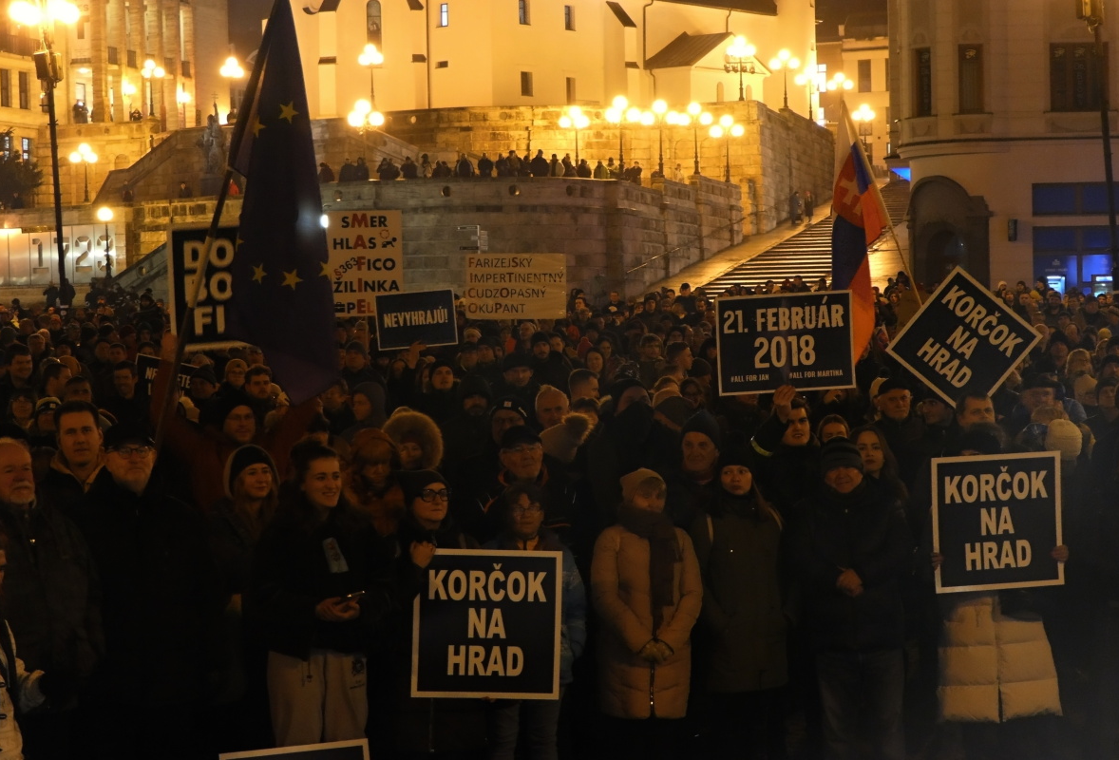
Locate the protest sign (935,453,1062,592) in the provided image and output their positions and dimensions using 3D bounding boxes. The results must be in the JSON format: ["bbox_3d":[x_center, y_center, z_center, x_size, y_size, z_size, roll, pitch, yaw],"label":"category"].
[{"bbox_3d":[1.976,0.640,10.400,0.610,0.610,0.020,-3,2,-7],"label":"protest sign"}]

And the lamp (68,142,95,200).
[{"bbox_3d":[-25.196,-11.006,122.000,1.450,3.200,1.450,-1,3,0],"label":"lamp"}]

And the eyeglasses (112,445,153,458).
[{"bbox_3d":[-1.626,0.273,8.800,0.145,0.050,0.140,-2,3,-19],"label":"eyeglasses"}]

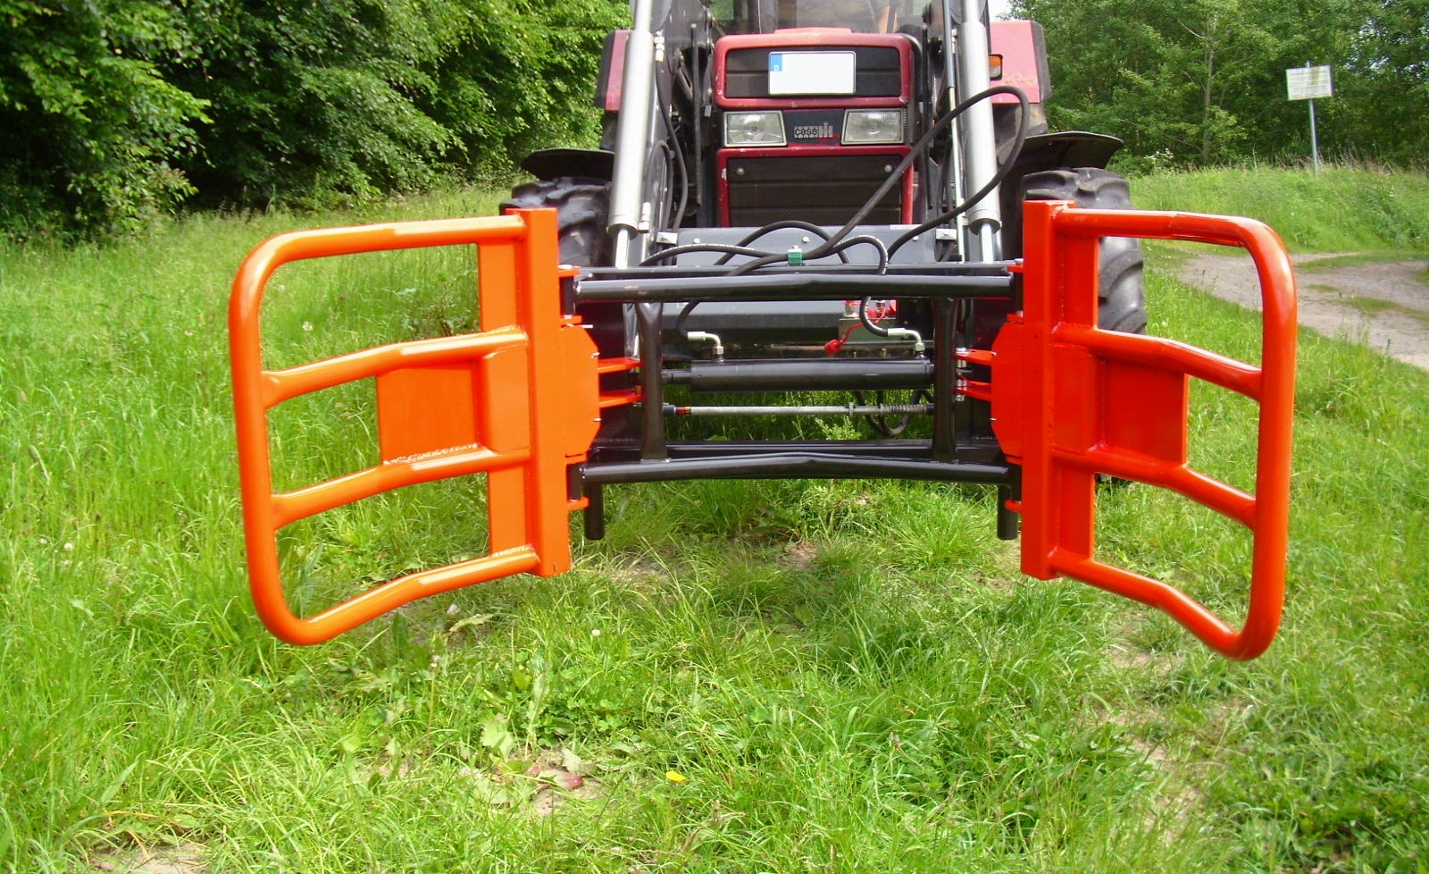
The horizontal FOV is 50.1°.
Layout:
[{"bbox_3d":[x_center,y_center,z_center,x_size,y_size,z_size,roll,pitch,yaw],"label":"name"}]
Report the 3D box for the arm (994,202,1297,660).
[{"bbox_3d":[0.898,-0.051,3.235,0.175,0.878,1.086,-4,11,-17],"label":"arm"}]

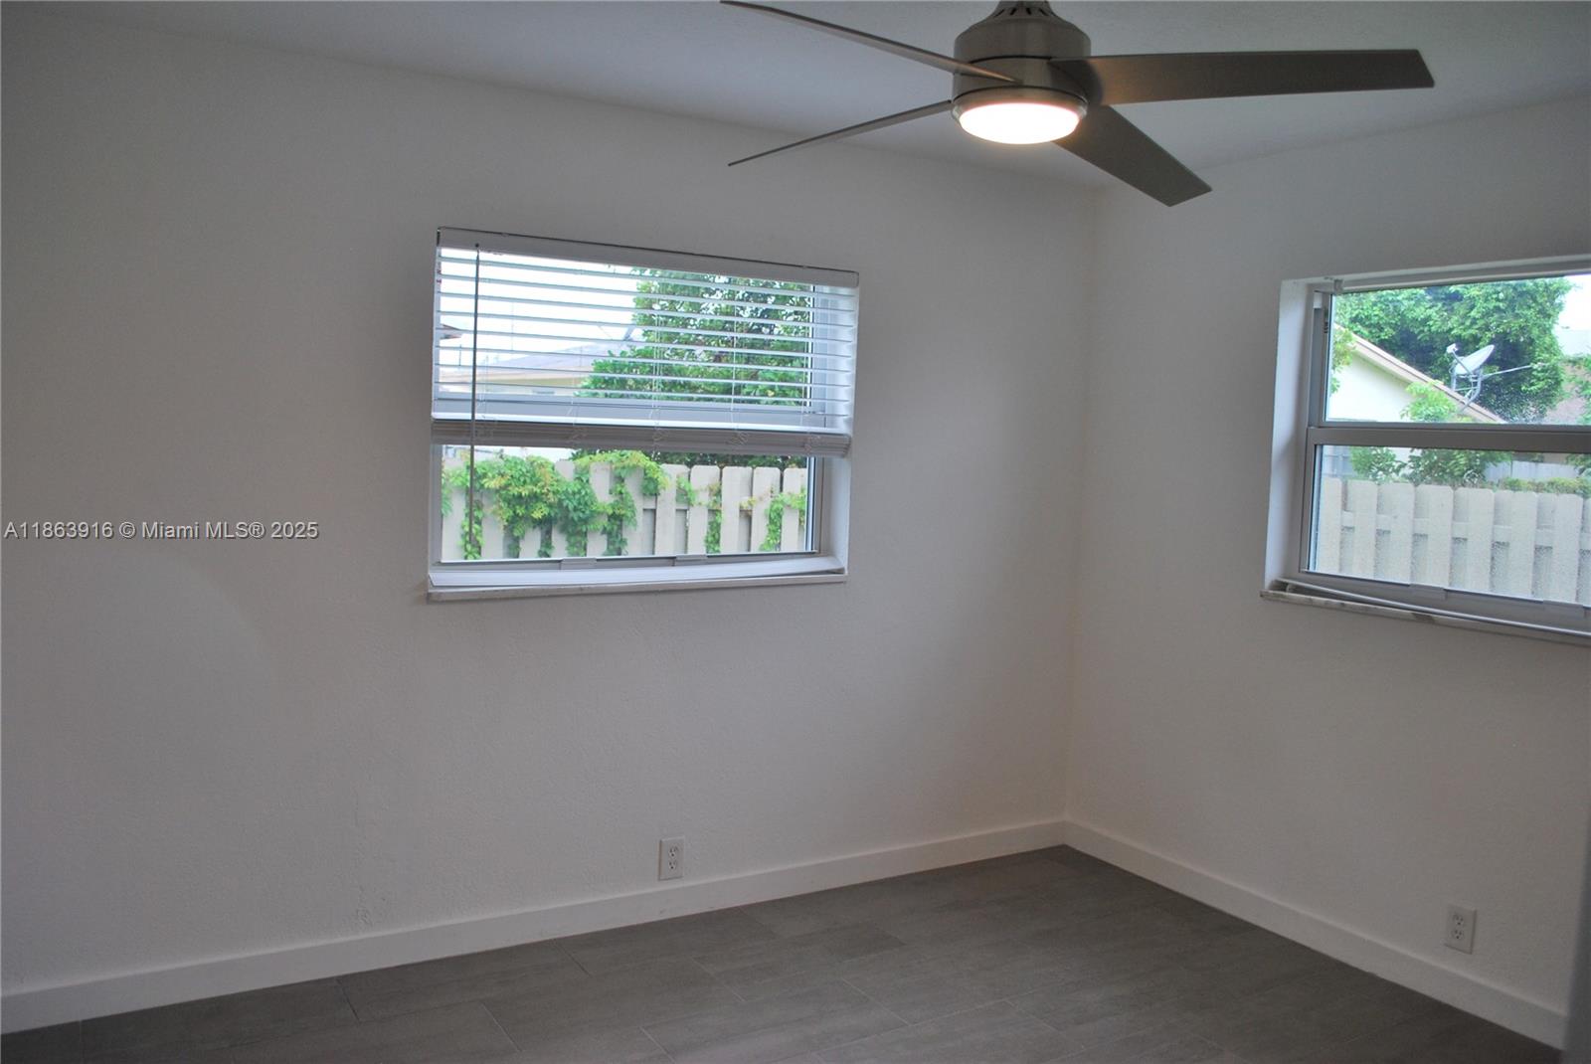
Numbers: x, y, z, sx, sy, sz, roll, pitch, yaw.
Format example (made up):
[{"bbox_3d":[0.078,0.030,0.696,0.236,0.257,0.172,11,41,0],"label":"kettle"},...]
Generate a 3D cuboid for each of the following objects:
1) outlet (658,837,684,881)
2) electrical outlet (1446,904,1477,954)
[{"bbox_3d":[-0.371,0.983,3.589,0.078,0.122,0.009,-1,5,-30],"label":"outlet"},{"bbox_3d":[1.743,1.040,3.129,0.009,0.122,0.078,-1,5,-30],"label":"electrical outlet"}]

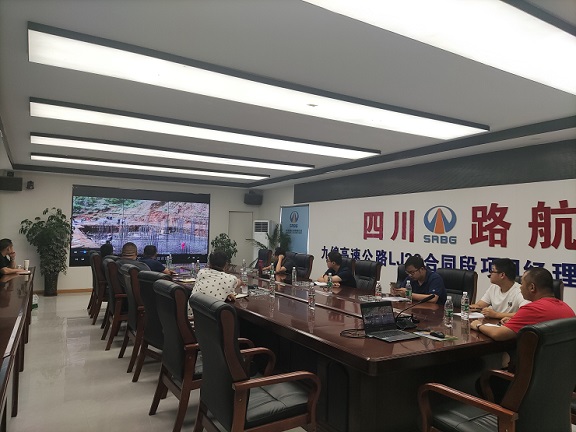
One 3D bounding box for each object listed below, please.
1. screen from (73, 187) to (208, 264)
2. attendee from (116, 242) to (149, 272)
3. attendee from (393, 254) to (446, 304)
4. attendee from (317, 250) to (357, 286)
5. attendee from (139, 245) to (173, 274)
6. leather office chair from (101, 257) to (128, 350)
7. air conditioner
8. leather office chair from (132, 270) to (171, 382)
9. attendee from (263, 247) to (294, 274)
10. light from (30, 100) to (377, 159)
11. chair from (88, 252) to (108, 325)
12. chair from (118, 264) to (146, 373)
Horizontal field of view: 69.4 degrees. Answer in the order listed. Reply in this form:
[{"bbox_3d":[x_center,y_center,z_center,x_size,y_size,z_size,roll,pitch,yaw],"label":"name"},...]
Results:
[{"bbox_3d":[-3.564,0.291,10.477,3.339,1.892,0.080,2,-3,-31],"label":"screen"},{"bbox_3d":[-2.037,1.019,5.617,0.580,1.300,0.750,0,-2,19],"label":"attendee"},{"bbox_3d":[1.526,1.062,4.771,0.800,1.220,0.570,2,-3,-31],"label":"attendee"},{"bbox_3d":[0.657,1.103,5.947,0.720,1.210,0.530,1,-2,-16],"label":"attendee"},{"bbox_3d":[-2.164,1.072,6.358,0.580,1.250,0.850,-1,-3,37],"label":"attendee"},{"bbox_3d":[-2.080,1.115,5.528,0.680,1.100,0.630,2,-3,-31],"label":"leather office chair"},{"bbox_3d":[-0.696,1.042,11.880,0.500,1.770,0.360,0,-2,14],"label":"air conditioner"},{"bbox_3d":[-1.018,1.073,3.998,0.680,1.070,0.650,3,-3,-41],"label":"leather office chair"},{"bbox_3d":[-0.249,1.165,7.592,0.720,1.200,0.530,1,-2,-16],"label":"attendee"},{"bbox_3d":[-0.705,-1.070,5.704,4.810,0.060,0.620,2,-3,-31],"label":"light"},{"bbox_3d":[-2.895,1.161,6.917,0.680,1.100,0.630,2,-3,-31],"label":"chair"},{"bbox_3d":[-1.495,1.095,4.681,0.680,1.070,0.650,2,-3,-31],"label":"chair"}]

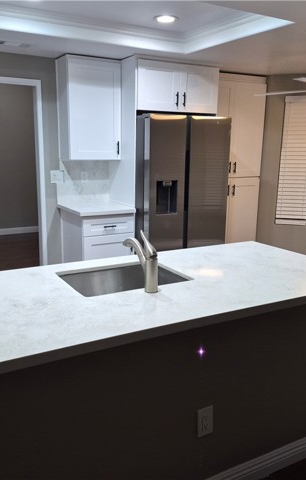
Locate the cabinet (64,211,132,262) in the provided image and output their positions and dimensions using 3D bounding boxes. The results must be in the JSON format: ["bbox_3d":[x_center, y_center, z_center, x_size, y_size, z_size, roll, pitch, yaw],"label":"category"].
[{"bbox_3d":[-0.565,0.149,4.344,0.519,0.882,0.631,-6,14,-28],"label":"cabinet"}]

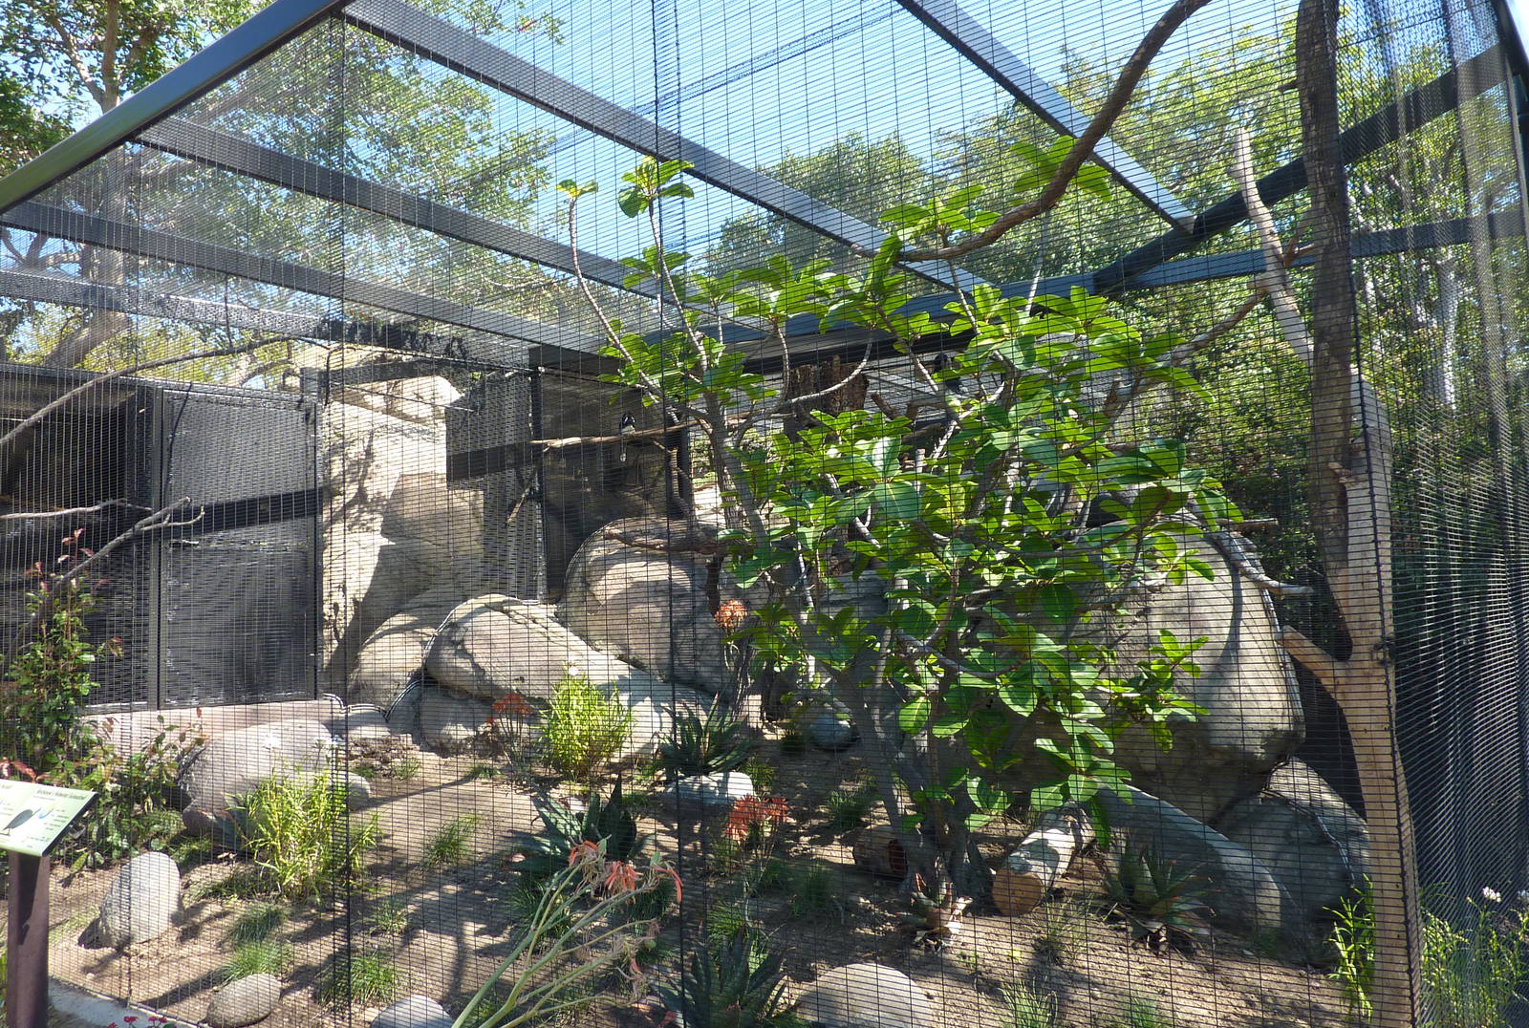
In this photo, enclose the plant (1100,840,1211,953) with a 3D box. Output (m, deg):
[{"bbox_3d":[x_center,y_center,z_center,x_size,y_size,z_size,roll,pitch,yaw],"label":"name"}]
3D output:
[{"bbox_3d":[1.549,1.507,4.425,0.430,0.386,0.408,-2,-5,0],"label":"plant"}]

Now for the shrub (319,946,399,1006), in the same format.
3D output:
[{"bbox_3d":[-1.516,1.718,4.107,0.297,0.190,0.273,-1,-4,-20],"label":"shrub"}]

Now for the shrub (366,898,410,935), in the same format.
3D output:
[{"bbox_3d":[-1.575,1.673,4.618,0.180,0.120,0.170,-1,-5,-19],"label":"shrub"}]

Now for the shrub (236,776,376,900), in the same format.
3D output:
[{"bbox_3d":[-2.218,1.531,5.349,0.697,0.522,0.627,0,-5,-23],"label":"shrub"}]

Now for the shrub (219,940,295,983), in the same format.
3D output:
[{"bbox_3d":[-2.002,1.736,4.355,0.290,0.140,0.260,0,-6,-25],"label":"shrub"}]

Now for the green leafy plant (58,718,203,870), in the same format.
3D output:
[{"bbox_3d":[-3.595,1.558,6.263,0.815,0.774,0.652,0,-6,-30],"label":"green leafy plant"}]

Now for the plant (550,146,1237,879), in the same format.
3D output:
[{"bbox_3d":[0.433,0.078,4.423,2.550,3.188,2.050,-2,-5,0],"label":"plant"}]

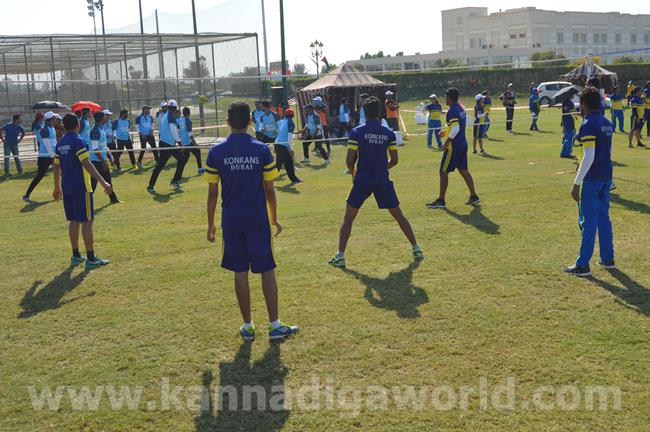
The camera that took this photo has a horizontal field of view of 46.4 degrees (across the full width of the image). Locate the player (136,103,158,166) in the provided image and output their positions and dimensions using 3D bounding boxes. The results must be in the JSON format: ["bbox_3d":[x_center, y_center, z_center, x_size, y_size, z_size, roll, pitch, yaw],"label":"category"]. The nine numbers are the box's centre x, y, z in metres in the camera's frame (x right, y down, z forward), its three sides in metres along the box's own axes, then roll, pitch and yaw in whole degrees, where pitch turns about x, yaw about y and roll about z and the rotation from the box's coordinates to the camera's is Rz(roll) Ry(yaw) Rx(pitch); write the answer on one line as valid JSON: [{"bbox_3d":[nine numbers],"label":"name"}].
[{"bbox_3d":[-4.924,-2.263,21.023,0.620,1.700,0.420,-7,10,-28],"label":"player"}]

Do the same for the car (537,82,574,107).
[{"bbox_3d":[15.106,-7.587,47.000,3.900,1.500,1.700,-3,9,-2],"label":"car"}]

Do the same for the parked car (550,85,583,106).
[{"bbox_3d":[16.645,-8.422,52.000,4.100,1.550,1.730,0,9,13],"label":"parked car"}]

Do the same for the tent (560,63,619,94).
[{"bbox_3d":[17.107,-8.505,49.000,3.700,2.800,3.700,1,9,19],"label":"tent"}]

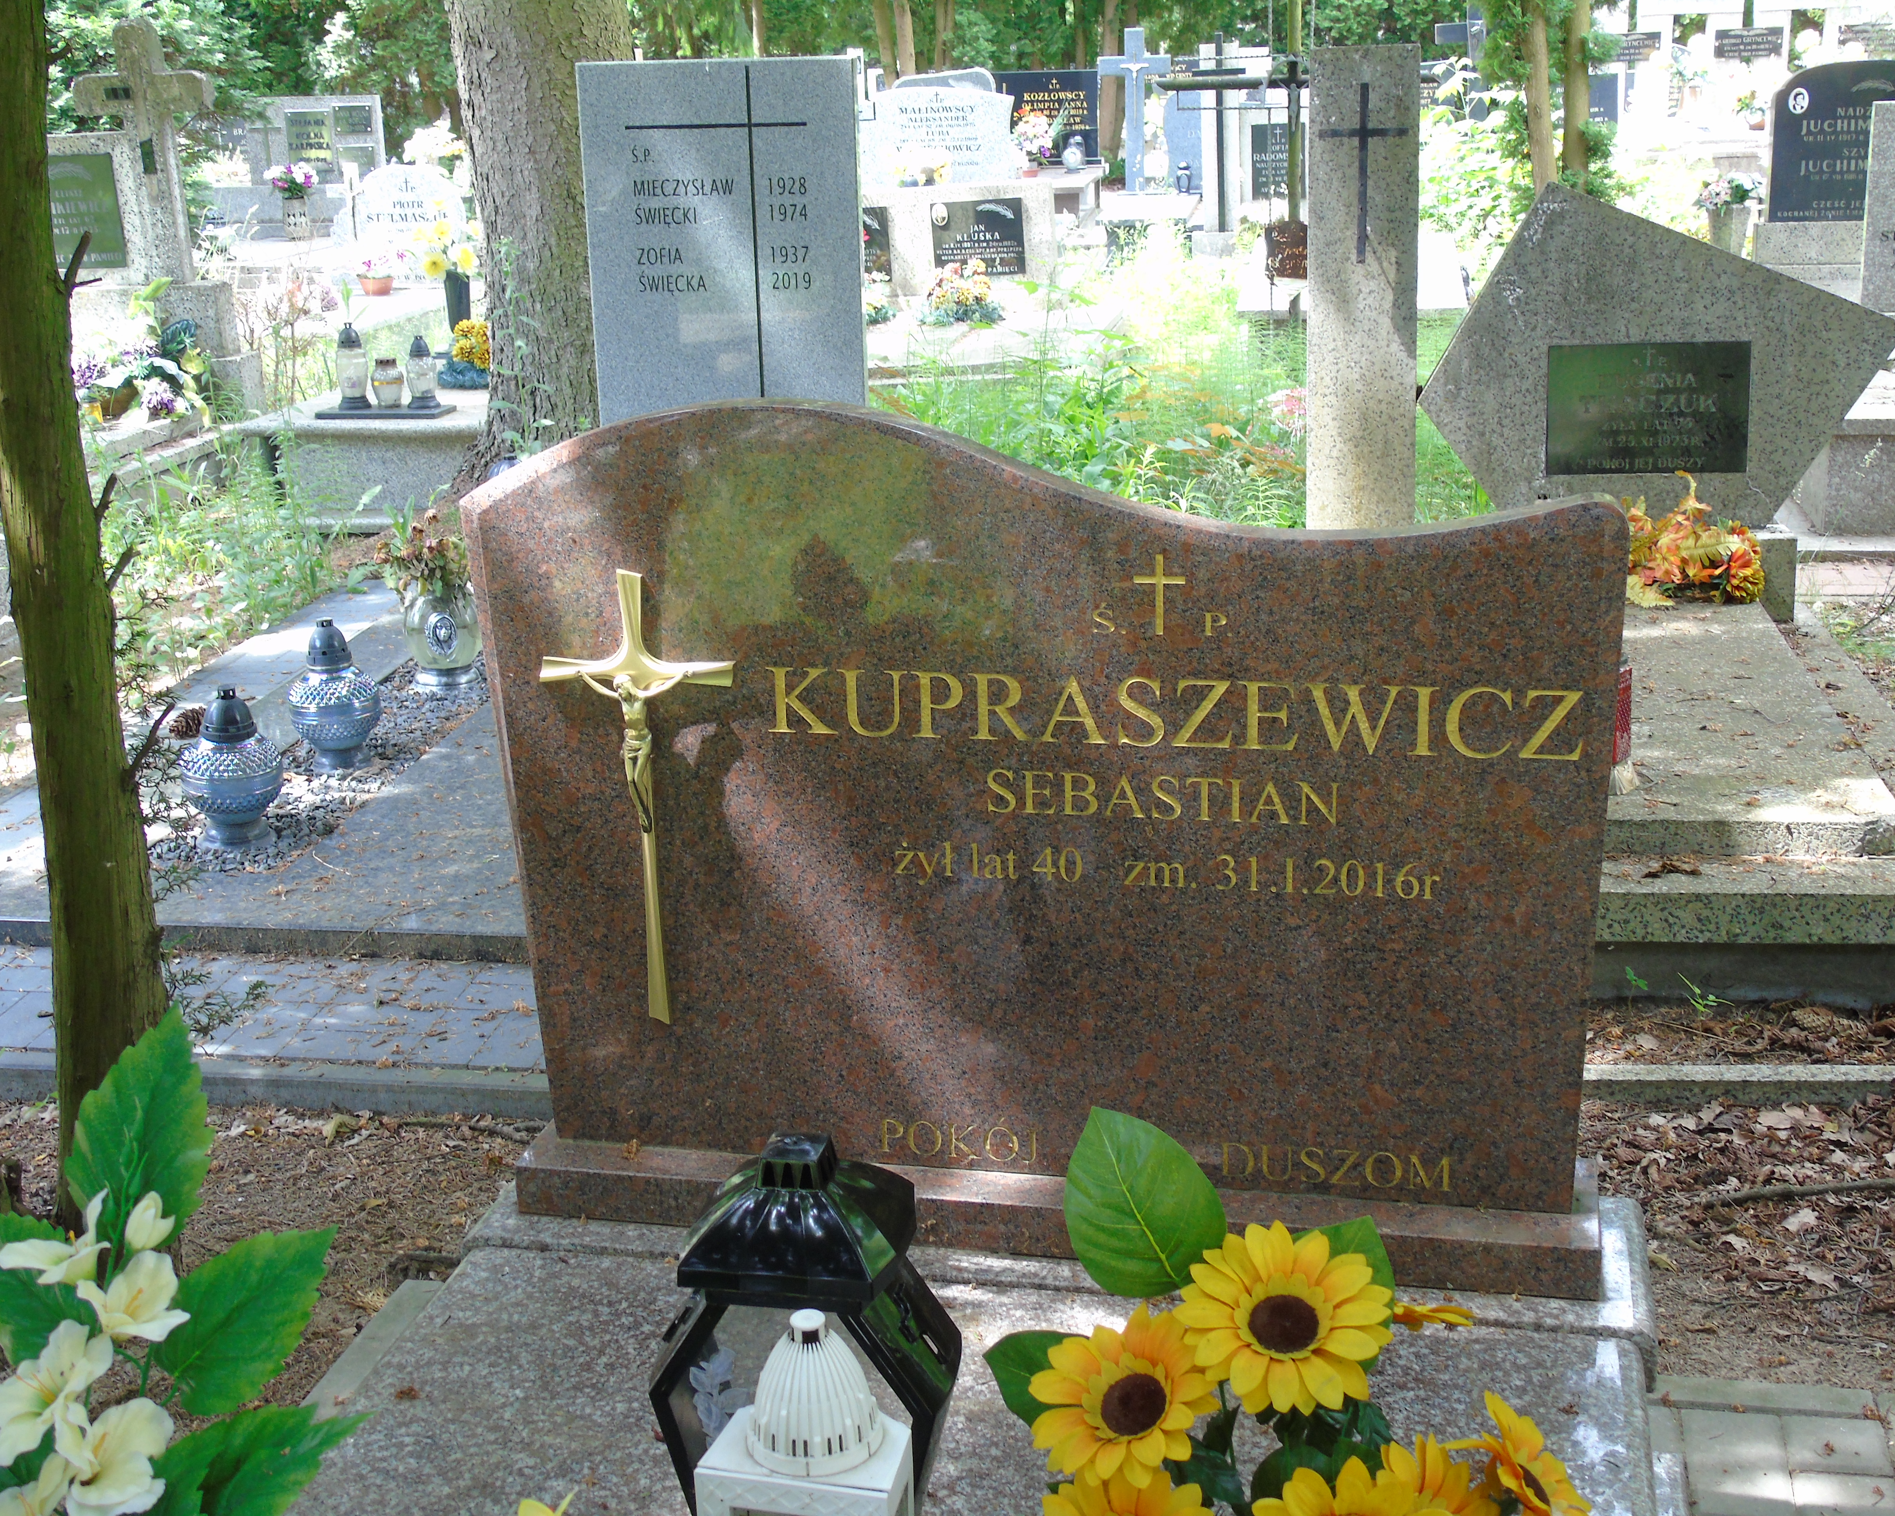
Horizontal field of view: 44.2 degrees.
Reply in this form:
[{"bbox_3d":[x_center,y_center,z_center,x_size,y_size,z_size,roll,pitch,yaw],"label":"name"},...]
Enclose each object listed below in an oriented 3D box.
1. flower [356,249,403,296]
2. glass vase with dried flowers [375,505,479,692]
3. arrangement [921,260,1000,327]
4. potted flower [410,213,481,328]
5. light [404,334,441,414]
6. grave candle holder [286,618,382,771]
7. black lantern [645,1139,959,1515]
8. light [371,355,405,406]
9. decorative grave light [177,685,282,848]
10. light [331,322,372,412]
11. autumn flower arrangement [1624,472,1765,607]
[{"bbox_3d":[-2.479,-2.120,10.185,0.200,0.190,0.190,-6,18,-12],"label":"flower"},{"bbox_3d":[-1.191,-0.389,5.467,0.260,0.410,0.250,-5,17,-12],"label":"glass vase with dried flowers"},{"bbox_3d":[0.048,-1.836,9.135,0.320,0.255,0.250,-7,19,-16],"label":"arrangement"},{"bbox_3d":[-1.754,-1.677,8.235,0.250,0.460,0.240,-5,17,-11],"label":"potted flower"},{"bbox_3d":[-1.576,-1.168,7.012,0.105,0.227,0.105,-6,18,-12],"label":"light"},{"bbox_3d":[-1.108,-0.120,4.192,0.172,0.265,0.172,-7,19,-15],"label":"grave candle holder"},{"bbox_3d":[-0.088,0.375,1.462,0.178,0.290,0.124,1,17,10],"label":"black lantern"},{"bbox_3d":[-1.768,-1.195,7.357,0.102,0.162,0.102,-5,17,-13],"label":"light"},{"bbox_3d":[-1.335,0.005,4.335,0.188,0.295,0.188,-7,17,-17],"label":"decorative grave light"},{"bbox_3d":[-1.867,-1.238,7.311,0.106,0.272,0.106,-6,17,-13],"label":"light"},{"bbox_3d":[1.540,-0.478,4.963,0.380,0.260,0.270,0,17,6],"label":"autumn flower arrangement"}]

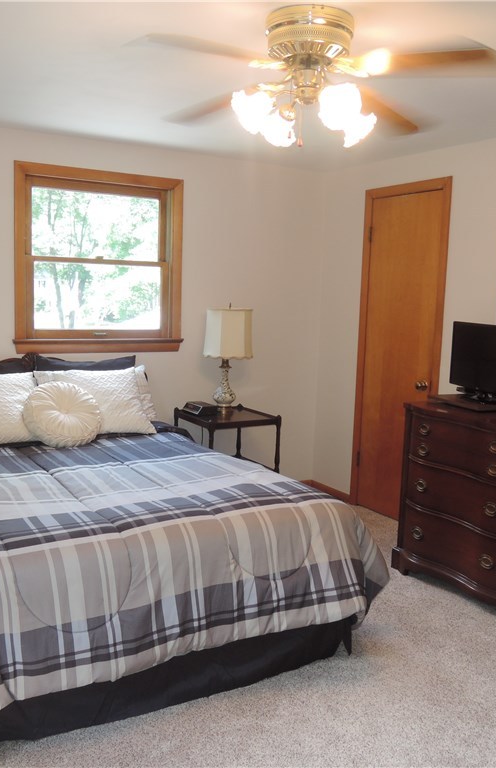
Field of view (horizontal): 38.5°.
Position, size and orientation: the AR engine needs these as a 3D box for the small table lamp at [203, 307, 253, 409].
[{"bbox_3d":[-0.145,-0.165,4.574,0.370,0.700,0.370,2,8,0],"label":"small table lamp"}]

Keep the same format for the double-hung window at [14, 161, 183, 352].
[{"bbox_3d":[-0.869,-0.726,4.282,1.060,1.080,0.090,-3,9,-31],"label":"double-hung window"}]

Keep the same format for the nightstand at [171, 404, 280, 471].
[{"bbox_3d":[-0.141,0.514,4.558,0.510,0.660,0.500,-3,9,-31],"label":"nightstand"}]

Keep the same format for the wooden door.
[{"bbox_3d":[0.946,-0.177,4.496,0.070,2.115,0.750,-3,9,-31],"label":"wooden door"}]

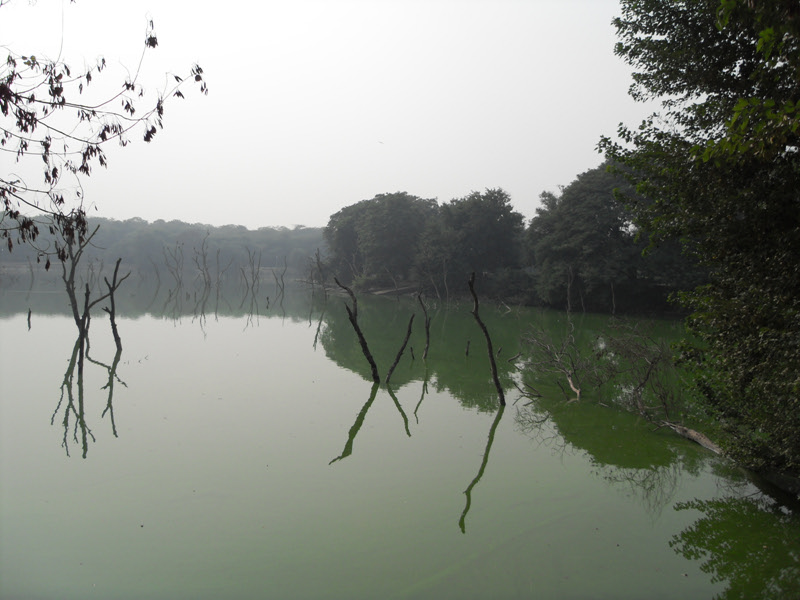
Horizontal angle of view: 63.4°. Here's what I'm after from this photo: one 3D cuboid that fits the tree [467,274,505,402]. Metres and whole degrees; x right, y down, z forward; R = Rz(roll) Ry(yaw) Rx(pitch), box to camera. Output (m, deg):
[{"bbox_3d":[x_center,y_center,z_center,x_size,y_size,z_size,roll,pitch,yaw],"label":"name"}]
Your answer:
[{"bbox_3d":[1.760,0.766,12.864,0.680,2.620,0.400,2,3,0],"label":"tree"}]

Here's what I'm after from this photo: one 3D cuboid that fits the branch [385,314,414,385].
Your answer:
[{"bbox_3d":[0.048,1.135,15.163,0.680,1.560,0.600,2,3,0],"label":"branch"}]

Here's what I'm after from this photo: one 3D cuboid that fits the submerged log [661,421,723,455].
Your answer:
[{"bbox_3d":[4.802,2.212,10.662,0.220,0.210,1.900,2,3,-3],"label":"submerged log"}]

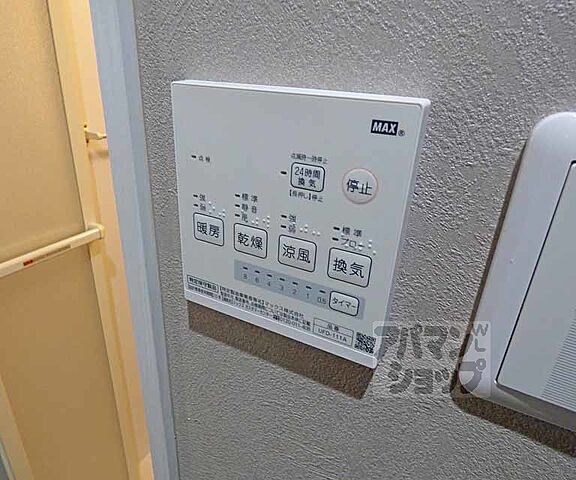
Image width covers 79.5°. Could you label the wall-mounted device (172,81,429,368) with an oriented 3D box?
[{"bbox_3d":[-0.004,-0.008,0.173,0.117,0.121,0.014,13,24,23],"label":"wall-mounted device"}]

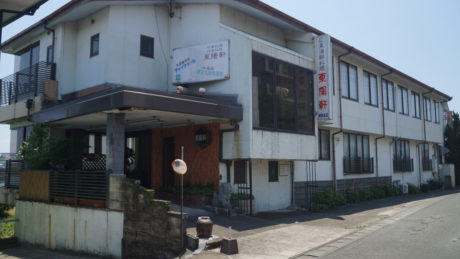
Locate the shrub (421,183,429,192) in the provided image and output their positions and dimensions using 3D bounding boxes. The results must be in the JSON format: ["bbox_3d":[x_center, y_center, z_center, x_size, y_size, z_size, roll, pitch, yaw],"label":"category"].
[{"bbox_3d":[12.319,3.681,26.911,0.500,0.600,0.800,-5,-7,40],"label":"shrub"}]

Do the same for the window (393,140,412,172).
[{"bbox_3d":[11.061,1.733,26.807,0.250,1.995,3.228,-5,-7,40],"label":"window"}]

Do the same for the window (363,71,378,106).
[{"bbox_3d":[6.794,-1.899,20.272,0.100,1.592,1.701,-5,-7,40],"label":"window"}]

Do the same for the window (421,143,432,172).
[{"bbox_3d":[12.963,1.850,27.829,0.180,1.816,2.100,-5,-7,40],"label":"window"}]

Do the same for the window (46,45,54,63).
[{"bbox_3d":[-6.721,-2.778,15.793,0.421,0.710,0.120,-5,-7,40],"label":"window"}]

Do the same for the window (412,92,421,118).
[{"bbox_3d":[12.560,-1.584,28.387,0.120,1.738,1.770,-5,-7,40],"label":"window"}]

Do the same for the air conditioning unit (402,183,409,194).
[{"bbox_3d":[10.271,3.442,24.545,0.340,0.600,0.280,-5,-7,40],"label":"air conditioning unit"}]

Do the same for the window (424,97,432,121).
[{"bbox_3d":[14.303,-1.401,30.459,0.120,1.738,1.770,-5,-7,40],"label":"window"}]

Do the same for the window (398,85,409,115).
[{"bbox_3d":[9.881,-1.598,23.959,0.100,1.564,1.668,-5,-7,40],"label":"window"}]

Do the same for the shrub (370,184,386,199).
[{"bbox_3d":[6.831,2.852,19.404,0.550,0.630,0.700,-5,-7,40],"label":"shrub"}]

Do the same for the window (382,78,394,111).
[{"bbox_3d":[9.198,-1.938,24.391,0.120,1.738,1.919,-5,-7,40],"label":"window"}]

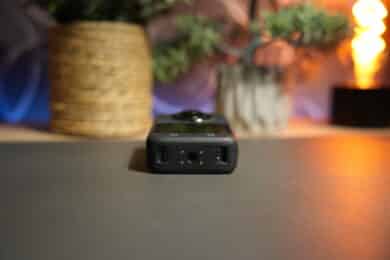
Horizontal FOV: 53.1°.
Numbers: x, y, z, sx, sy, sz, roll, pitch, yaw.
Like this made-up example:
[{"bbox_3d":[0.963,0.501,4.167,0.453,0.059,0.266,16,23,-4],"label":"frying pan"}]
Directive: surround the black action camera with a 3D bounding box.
[{"bbox_3d":[-0.002,0.007,0.295,0.061,0.035,0.081,0,14,-1],"label":"black action camera"}]

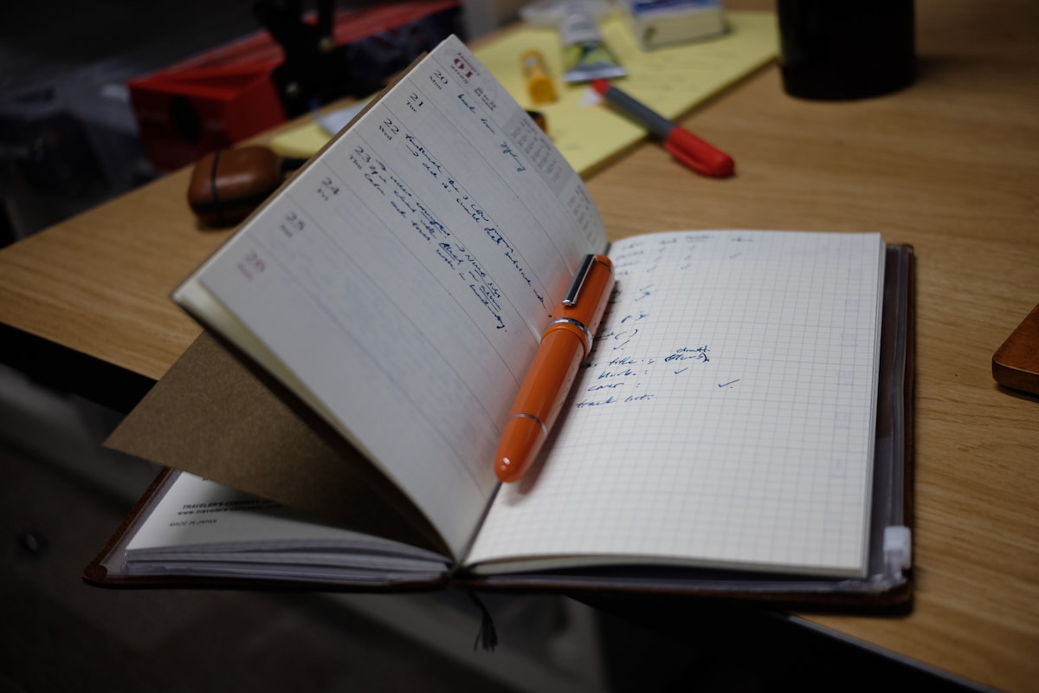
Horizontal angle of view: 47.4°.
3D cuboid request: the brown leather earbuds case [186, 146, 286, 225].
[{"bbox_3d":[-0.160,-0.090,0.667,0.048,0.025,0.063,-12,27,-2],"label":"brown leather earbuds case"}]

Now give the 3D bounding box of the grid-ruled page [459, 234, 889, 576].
[{"bbox_3d":[0.065,0.006,0.407,0.111,0.008,0.210,-2,29,19],"label":"grid-ruled page"}]

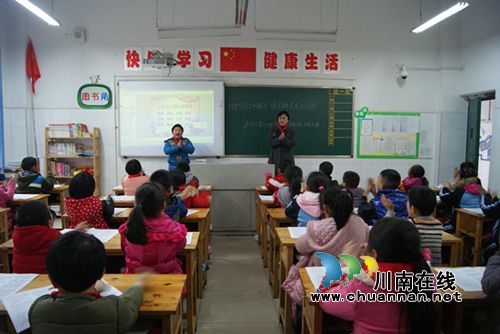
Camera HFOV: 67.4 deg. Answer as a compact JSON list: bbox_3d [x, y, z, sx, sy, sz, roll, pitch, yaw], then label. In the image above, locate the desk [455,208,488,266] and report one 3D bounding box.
[{"bbox_3d":[2.556,0.736,3.447,1.200,0.670,0.410,0,5,-3],"label":"desk"}]

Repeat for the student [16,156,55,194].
[{"bbox_3d":[-2.487,0.422,4.389,0.420,1.096,0.550,1,5,7],"label":"student"}]

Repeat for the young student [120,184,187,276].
[{"bbox_3d":[-0.573,0.647,2.277,0.420,1.113,0.560,0,6,-3],"label":"young student"}]

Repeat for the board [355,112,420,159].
[{"bbox_3d":[2.403,-0.533,6.510,1.020,0.770,0.030,0,5,-3],"label":"board"}]

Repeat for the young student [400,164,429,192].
[{"bbox_3d":[1.966,0.472,4.590,0.400,1.017,0.520,0,6,-3],"label":"young student"}]

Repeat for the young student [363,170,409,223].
[{"bbox_3d":[1.112,0.548,3.202,0.420,1.082,0.550,-1,5,-15],"label":"young student"}]

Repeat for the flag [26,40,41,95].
[{"bbox_3d":[-3.400,-1.578,5.892,0.240,0.950,0.200,0,5,-3],"label":"flag"}]

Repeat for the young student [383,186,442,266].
[{"bbox_3d":[0.997,0.652,2.406,0.420,1.079,0.560,-2,6,-18],"label":"young student"}]

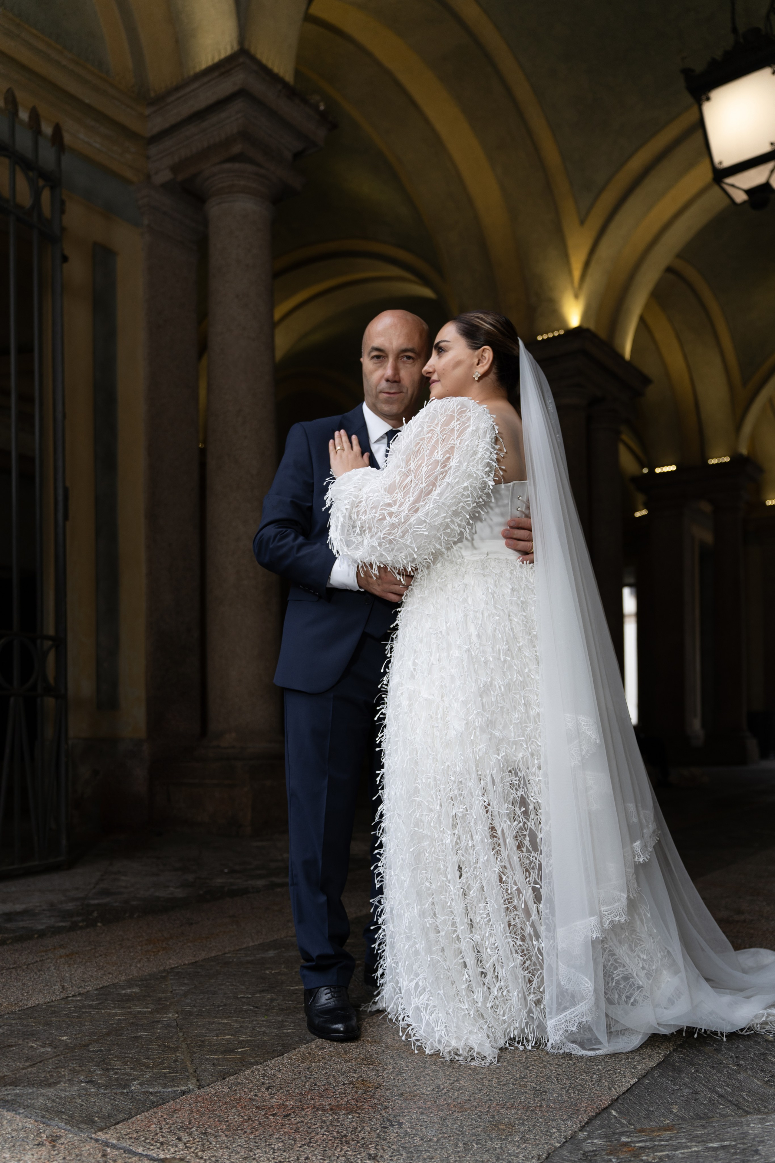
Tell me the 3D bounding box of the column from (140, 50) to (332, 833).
[{"bbox_3d":[-1.195,-0.949,7.282,1.200,5.762,1.050,-1,-2,37],"label":"column"}]

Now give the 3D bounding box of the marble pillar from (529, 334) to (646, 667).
[{"bbox_3d":[2.408,-0.205,12.020,1.400,5.656,2.000,-1,-2,37],"label":"marble pillar"}]

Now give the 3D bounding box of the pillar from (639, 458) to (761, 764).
[{"bbox_3d":[5.653,0.553,16.465,2.000,5.361,1.150,-1,-2,37],"label":"pillar"}]

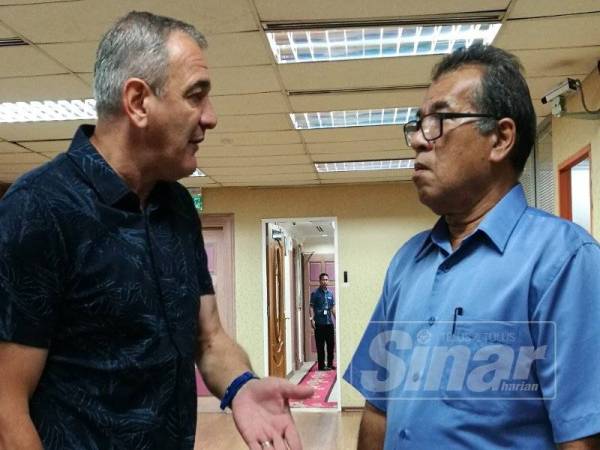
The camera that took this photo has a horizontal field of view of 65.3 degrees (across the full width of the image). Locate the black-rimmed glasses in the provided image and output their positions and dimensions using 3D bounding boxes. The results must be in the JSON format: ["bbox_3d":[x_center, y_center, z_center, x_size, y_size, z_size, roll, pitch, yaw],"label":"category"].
[{"bbox_3d":[0.270,-0.158,0.782,0.142,0.045,0.142,-3,7,-10],"label":"black-rimmed glasses"}]

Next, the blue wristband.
[{"bbox_3d":[-0.089,0.254,0.710,0.018,0.070,0.056,36,-24,40],"label":"blue wristband"}]

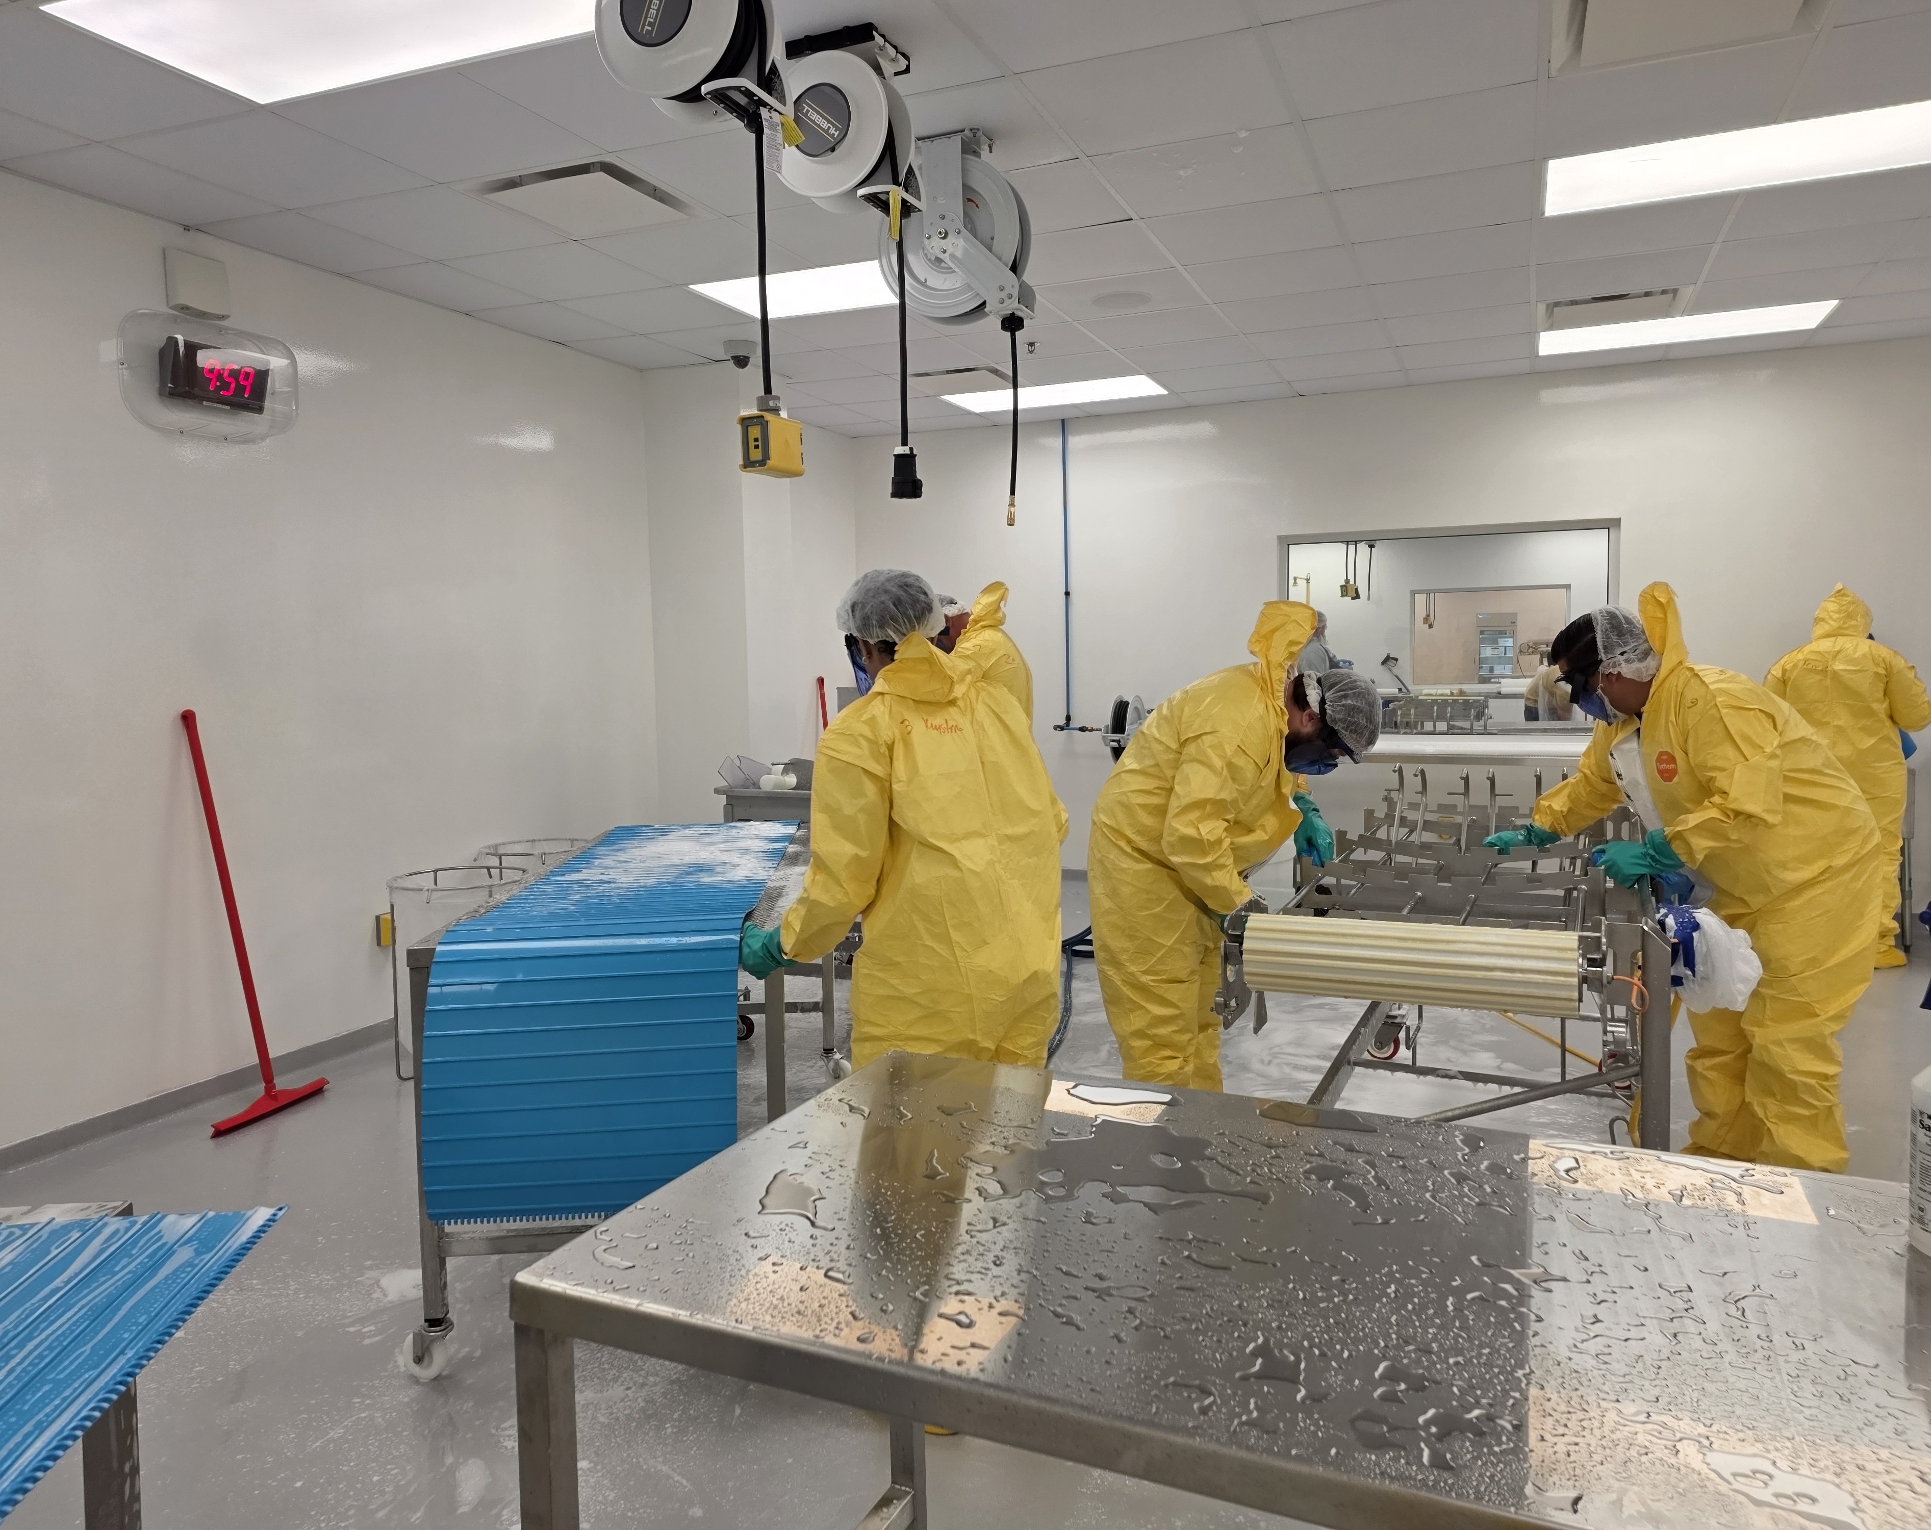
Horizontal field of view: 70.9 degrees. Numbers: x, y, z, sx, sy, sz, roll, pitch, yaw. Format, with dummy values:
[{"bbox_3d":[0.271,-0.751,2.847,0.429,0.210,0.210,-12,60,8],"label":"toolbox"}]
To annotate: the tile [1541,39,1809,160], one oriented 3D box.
[{"bbox_3d":[1.872,-1.783,3.639,0.605,0.020,0.605,1,5,22],"label":"tile"}]

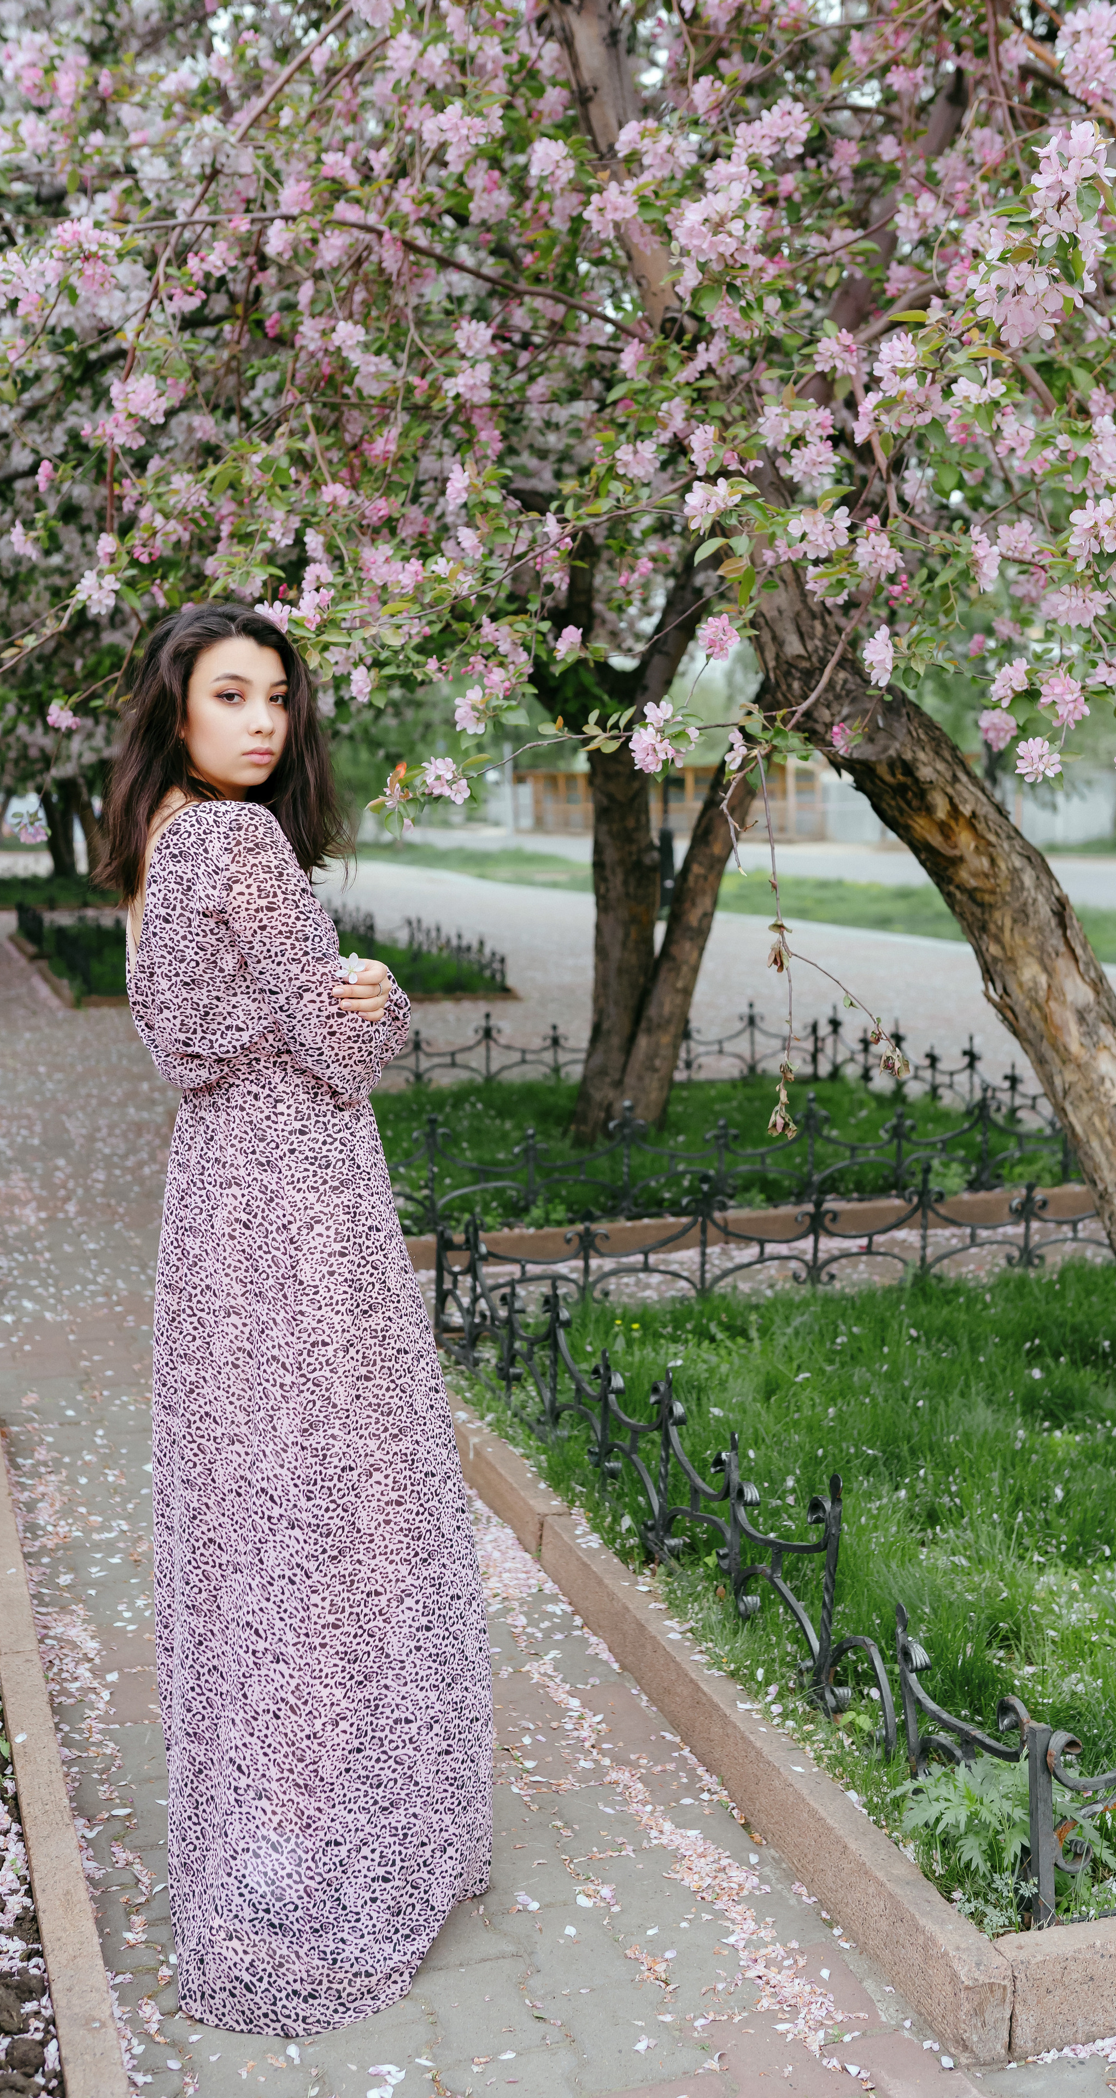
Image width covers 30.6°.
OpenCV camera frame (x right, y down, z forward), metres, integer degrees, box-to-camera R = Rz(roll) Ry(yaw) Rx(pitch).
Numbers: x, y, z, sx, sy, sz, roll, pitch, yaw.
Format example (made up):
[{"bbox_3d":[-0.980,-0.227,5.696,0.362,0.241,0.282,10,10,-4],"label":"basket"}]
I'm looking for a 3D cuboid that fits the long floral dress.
[{"bbox_3d":[-0.301,0.412,2.513,0.420,1.434,0.430,-3,8,-25],"label":"long floral dress"}]

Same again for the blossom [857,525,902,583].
[{"bbox_3d":[0.457,-0.705,2.900,0.061,0.079,0.059,1,8,9],"label":"blossom"}]

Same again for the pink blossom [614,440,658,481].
[{"bbox_3d":[0.134,-1.010,3.500,0.076,0.070,0.062,0,7,0],"label":"pink blossom"}]

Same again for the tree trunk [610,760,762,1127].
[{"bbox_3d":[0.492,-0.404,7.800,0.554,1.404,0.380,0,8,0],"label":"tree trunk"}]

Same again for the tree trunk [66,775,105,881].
[{"bbox_3d":[-5.696,-2.669,24.600,0.475,1.285,0.380,0,8,0],"label":"tree trunk"}]

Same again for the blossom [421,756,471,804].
[{"bbox_3d":[-0.161,-0.390,2.950,0.071,0.071,0.060,0,7,0],"label":"blossom"}]

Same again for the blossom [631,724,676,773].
[{"bbox_3d":[0.142,-0.450,3.050,0.069,0.073,0.060,0,7,0],"label":"blossom"}]

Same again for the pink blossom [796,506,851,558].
[{"bbox_3d":[0.404,-0.786,3.100,0.085,0.080,0.070,0,7,0],"label":"pink blossom"}]

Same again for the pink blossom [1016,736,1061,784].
[{"bbox_3d":[0.695,-0.417,2.950,0.066,0.069,0.057,2,8,13],"label":"pink blossom"}]

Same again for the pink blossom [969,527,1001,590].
[{"bbox_3d":[0.607,-0.697,2.900,0.044,0.091,0.070,2,8,11],"label":"pink blossom"}]

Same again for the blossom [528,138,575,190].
[{"bbox_3d":[-0.010,-1.518,3.500,0.082,0.090,0.073,0,8,0],"label":"blossom"}]

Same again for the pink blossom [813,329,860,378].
[{"bbox_3d":[0.478,-1.194,3.500,0.079,0.084,0.069,0,7,0],"label":"pink blossom"}]

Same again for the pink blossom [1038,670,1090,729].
[{"bbox_3d":[0.769,-0.532,3.100,0.077,0.090,0.071,0,7,0],"label":"pink blossom"}]

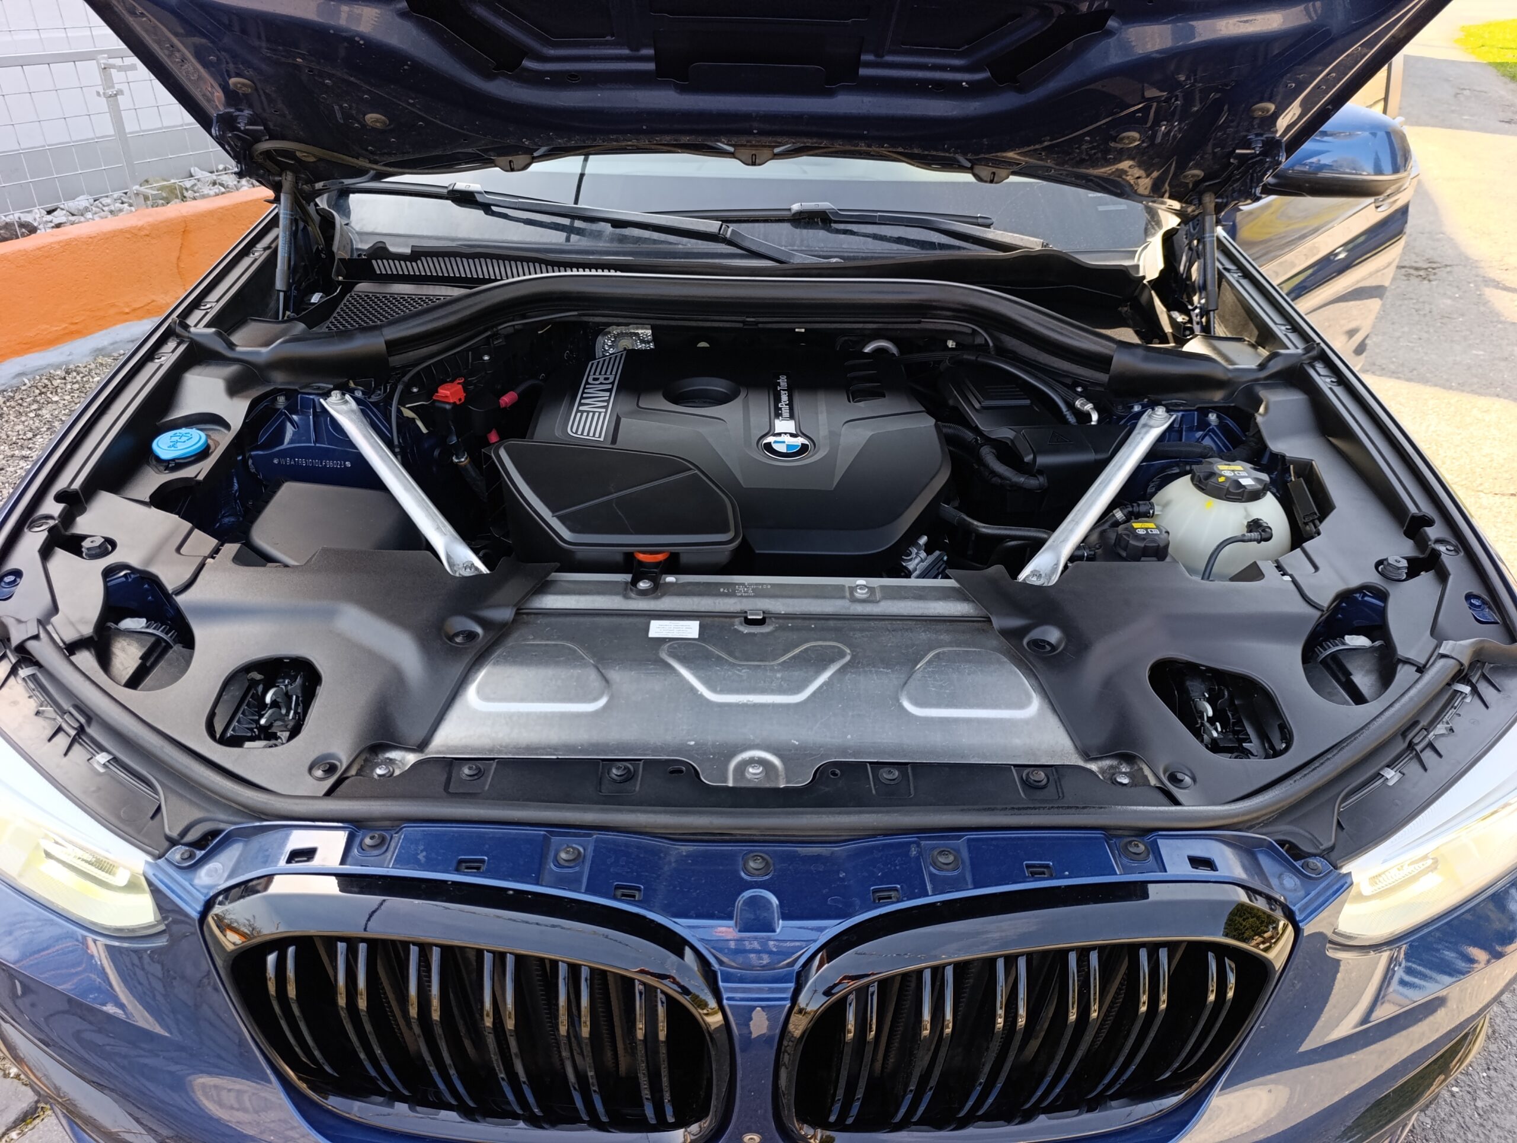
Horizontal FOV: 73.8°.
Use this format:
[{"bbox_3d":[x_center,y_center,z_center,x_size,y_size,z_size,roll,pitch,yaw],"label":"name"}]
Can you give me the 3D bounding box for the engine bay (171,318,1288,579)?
[{"bbox_3d":[-0.030,-0.115,1.290,1.330,0.320,0.570,1,33,-2],"label":"engine bay"}]

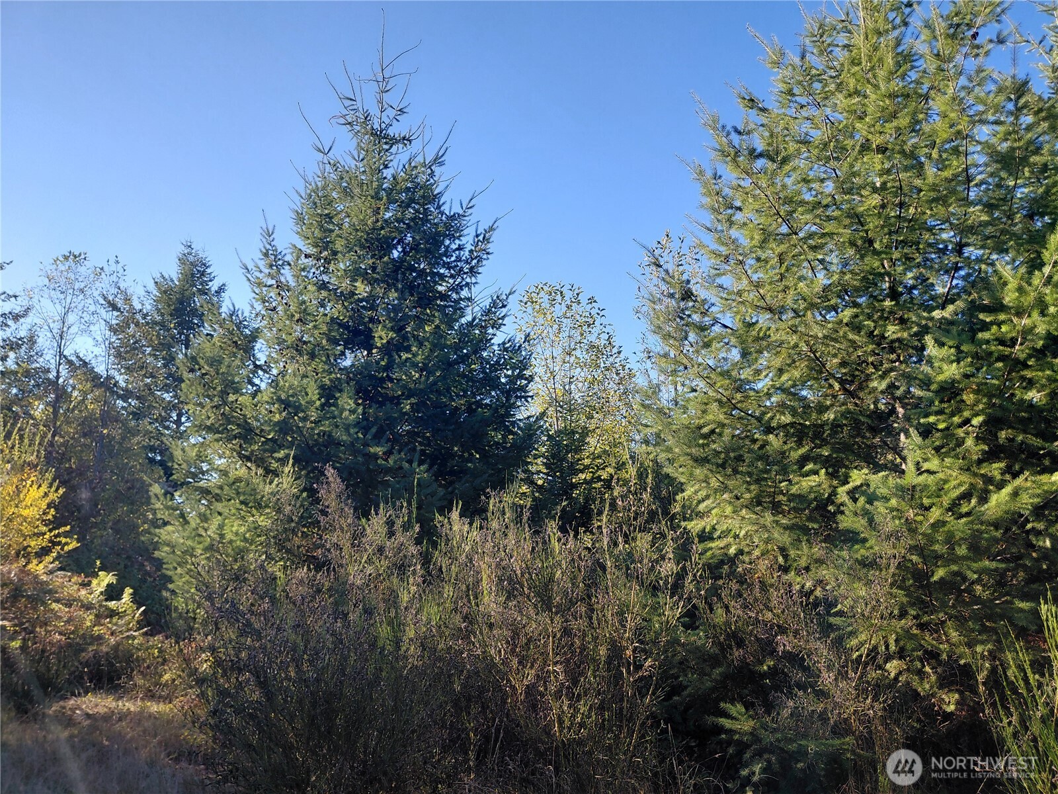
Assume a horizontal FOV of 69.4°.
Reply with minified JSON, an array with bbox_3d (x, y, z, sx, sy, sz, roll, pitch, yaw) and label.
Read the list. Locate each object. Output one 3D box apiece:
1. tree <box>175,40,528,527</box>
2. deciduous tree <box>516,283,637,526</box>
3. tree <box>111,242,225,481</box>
[{"bbox_3d":[-2.775,-1.718,12.603,5.600,8.990,5.200,0,-7,0],"label":"tree"},{"bbox_3d":[0.924,0.399,14.862,2.500,5.390,2.400,0,-7,0],"label":"deciduous tree"},{"bbox_3d":[-11.874,-0.610,25.263,3.900,9.330,3.900,0,-7,0],"label":"tree"}]

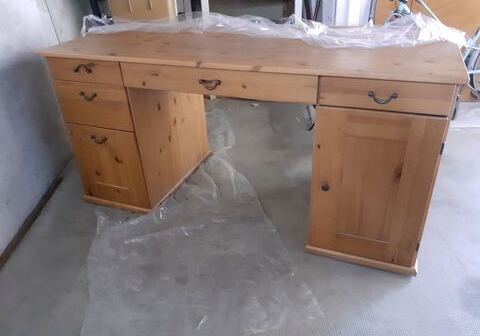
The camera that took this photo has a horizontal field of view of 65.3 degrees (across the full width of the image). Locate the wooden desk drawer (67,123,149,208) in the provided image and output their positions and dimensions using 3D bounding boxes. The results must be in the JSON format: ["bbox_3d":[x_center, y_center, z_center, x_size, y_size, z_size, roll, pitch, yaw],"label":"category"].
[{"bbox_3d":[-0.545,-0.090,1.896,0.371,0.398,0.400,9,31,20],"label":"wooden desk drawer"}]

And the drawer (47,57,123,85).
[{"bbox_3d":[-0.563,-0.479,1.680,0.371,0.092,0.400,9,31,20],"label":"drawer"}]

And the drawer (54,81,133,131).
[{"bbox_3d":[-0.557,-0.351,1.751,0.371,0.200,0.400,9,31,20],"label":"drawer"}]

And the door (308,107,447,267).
[{"bbox_3d":[0.445,0.083,1.308,0.387,0.589,0.040,9,31,20],"label":"door"}]

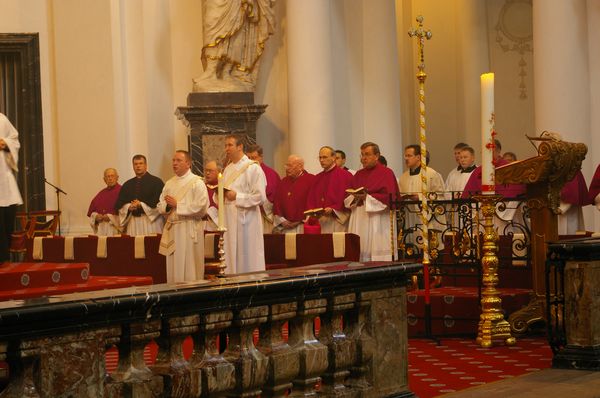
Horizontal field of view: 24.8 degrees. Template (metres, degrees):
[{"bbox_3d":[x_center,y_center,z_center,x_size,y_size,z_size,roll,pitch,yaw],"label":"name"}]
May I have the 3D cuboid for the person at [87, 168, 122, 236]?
[{"bbox_3d":[-2.322,0.462,16.299,0.560,1.650,0.420,-2,0,18],"label":"person"}]

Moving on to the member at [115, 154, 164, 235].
[{"bbox_3d":[-1.746,0.417,15.000,0.570,1.790,0.420,-1,0,7],"label":"member"}]

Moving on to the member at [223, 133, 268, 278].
[{"bbox_3d":[-0.548,0.283,13.699,0.460,1.850,0.540,-2,0,-40],"label":"member"}]

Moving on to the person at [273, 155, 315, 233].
[{"bbox_3d":[-0.043,0.409,13.900,0.530,1.720,0.410,-1,0,27],"label":"person"}]

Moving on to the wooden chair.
[{"bbox_3d":[-3.311,0.538,17.100,0.650,0.790,0.600,-3,0,45],"label":"wooden chair"}]

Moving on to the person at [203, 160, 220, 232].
[{"bbox_3d":[-0.884,0.446,14.000,0.530,1.690,0.410,-1,0,30],"label":"person"}]

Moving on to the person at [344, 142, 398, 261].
[{"bbox_3d":[0.743,0.289,13.999,0.570,1.740,0.500,-2,0,38],"label":"person"}]

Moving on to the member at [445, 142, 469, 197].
[{"bbox_3d":[1.689,0.264,14.399,0.520,1.710,0.420,-2,0,32],"label":"member"}]

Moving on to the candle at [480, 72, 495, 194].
[{"bbox_3d":[1.580,-0.561,11.500,0.112,1.020,0.112,-1,0,0],"label":"candle"}]

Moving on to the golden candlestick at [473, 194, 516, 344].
[{"bbox_3d":[1.618,0.583,11.500,0.320,1.280,0.310,-1,0,0],"label":"golden candlestick"}]

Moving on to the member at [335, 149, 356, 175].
[{"bbox_3d":[0.519,0.363,15.001,0.530,1.780,0.400,-1,0,23],"label":"member"}]

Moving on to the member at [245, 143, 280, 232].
[{"bbox_3d":[-0.427,0.308,14.799,0.550,1.800,0.450,-2,0,42],"label":"member"}]

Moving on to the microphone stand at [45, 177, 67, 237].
[{"bbox_3d":[-2.964,0.532,16.699,0.500,1.570,0.400,-2,0,-30],"label":"microphone stand"}]

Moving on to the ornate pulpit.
[{"bbox_3d":[2.080,0.336,11.700,0.720,1.700,0.520,-1,0,39],"label":"ornate pulpit"}]

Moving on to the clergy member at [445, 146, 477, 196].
[{"bbox_3d":[1.693,0.294,13.899,0.520,1.650,0.420,-2,0,28],"label":"clergy member"}]

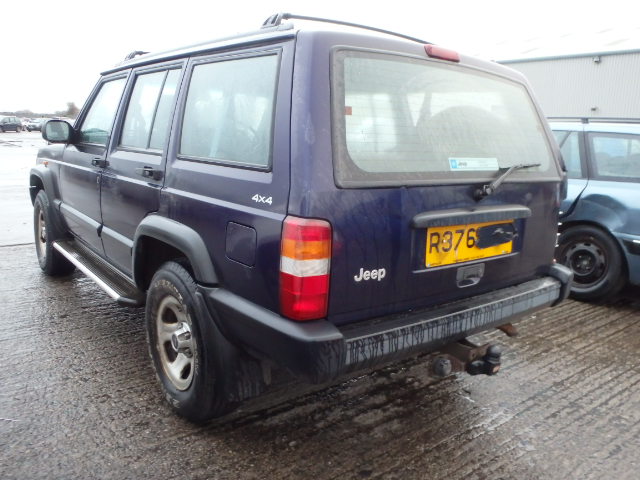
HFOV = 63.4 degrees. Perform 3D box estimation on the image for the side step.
[{"bbox_3d":[-1.326,0.168,3.116,0.190,0.070,1.480,-6,15,-38],"label":"side step"}]

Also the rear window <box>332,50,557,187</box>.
[{"bbox_3d":[0.531,-0.443,1.996,1.330,0.450,0.060,-6,-9,-38],"label":"rear window"}]

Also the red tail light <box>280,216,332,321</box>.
[{"bbox_3d":[-0.041,0.084,1.540,0.130,0.305,0.090,-6,15,-38],"label":"red tail light"}]

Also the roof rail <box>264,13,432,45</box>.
[{"bbox_3d":[0.266,-0.876,2.271,1.200,0.100,0.070,-6,15,-38],"label":"roof rail"}]

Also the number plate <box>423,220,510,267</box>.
[{"bbox_3d":[0.583,0.005,1.991,0.540,0.150,0.015,-6,11,-38],"label":"number plate"}]

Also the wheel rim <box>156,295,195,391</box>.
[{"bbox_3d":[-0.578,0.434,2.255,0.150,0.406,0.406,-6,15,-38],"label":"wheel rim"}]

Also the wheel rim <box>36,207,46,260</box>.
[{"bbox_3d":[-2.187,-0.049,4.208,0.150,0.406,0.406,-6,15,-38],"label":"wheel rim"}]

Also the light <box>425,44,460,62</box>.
[{"bbox_3d":[0.482,-0.723,2.018,0.180,0.048,0.055,-6,15,-38],"label":"light"}]

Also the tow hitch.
[{"bbox_3d":[0.516,0.423,1.927,0.350,0.150,0.220,-6,15,-38],"label":"tow hitch"}]

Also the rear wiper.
[{"bbox_3d":[0.771,-0.243,2.084,0.490,0.140,0.085,-6,1,-38],"label":"rear wiper"}]

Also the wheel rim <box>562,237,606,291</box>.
[{"bbox_3d":[2.176,0.188,4.198,0.140,0.390,0.390,-5,14,-35],"label":"wheel rim"}]

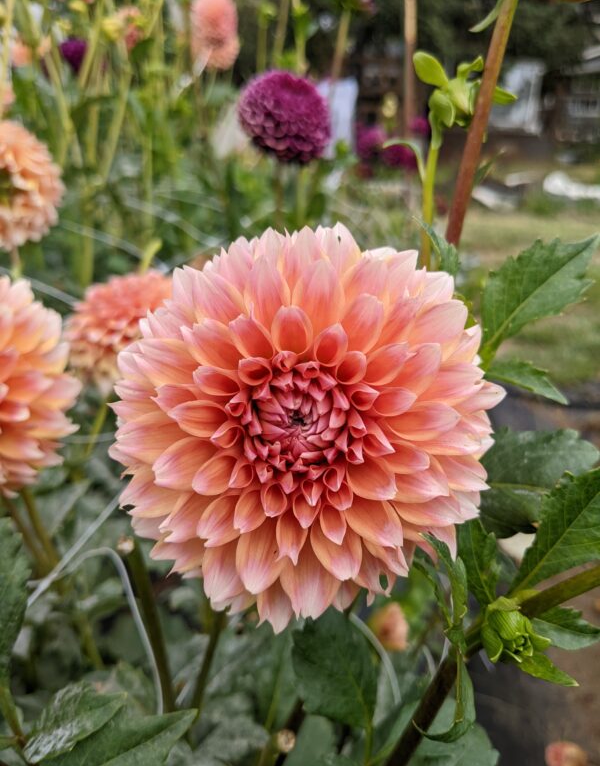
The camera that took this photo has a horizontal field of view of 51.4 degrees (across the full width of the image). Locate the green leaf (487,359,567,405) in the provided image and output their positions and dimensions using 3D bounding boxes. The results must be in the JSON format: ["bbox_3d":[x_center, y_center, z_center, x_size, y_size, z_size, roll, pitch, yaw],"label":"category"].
[{"bbox_3d":[0.094,0.000,0.260,0.037,0.009,0.020,26,27,6],"label":"green leaf"}]

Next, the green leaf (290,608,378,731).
[{"bbox_3d":[0.017,0.136,0.299,0.046,0.063,0.015,-27,0,-8],"label":"green leaf"}]

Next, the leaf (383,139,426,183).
[{"bbox_3d":[0.052,-0.108,0.300,0.026,0.011,0.009,40,6,3],"label":"leaf"}]

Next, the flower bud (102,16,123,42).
[{"bbox_3d":[-0.225,-0.425,0.750,0.029,0.033,0.029,0,22,0],"label":"flower bud"}]

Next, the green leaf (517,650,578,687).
[{"bbox_3d":[0.090,0.105,0.231,0.027,0.006,0.011,25,50,11],"label":"green leaf"}]

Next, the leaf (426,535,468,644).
[{"bbox_3d":[0.057,0.079,0.238,0.011,0.040,0.015,-1,-20,-41],"label":"leaf"}]

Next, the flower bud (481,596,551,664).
[{"bbox_3d":[0.077,0.088,0.222,0.023,0.023,0.023,-9,26,-18],"label":"flower bud"}]

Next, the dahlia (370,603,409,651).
[{"bbox_3d":[0.072,0.195,0.500,0.031,0.038,0.031,8,24,18],"label":"dahlia"}]

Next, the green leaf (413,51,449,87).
[{"bbox_3d":[0.055,-0.132,0.263,0.011,0.022,0.005,-44,0,-25],"label":"green leaf"}]

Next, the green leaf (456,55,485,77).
[{"bbox_3d":[0.087,-0.162,0.320,0.014,0.007,0.009,-28,28,-6],"label":"green leaf"}]

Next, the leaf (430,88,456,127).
[{"bbox_3d":[0.059,-0.113,0.257,0.010,0.019,0.007,-20,-13,9],"label":"leaf"}]

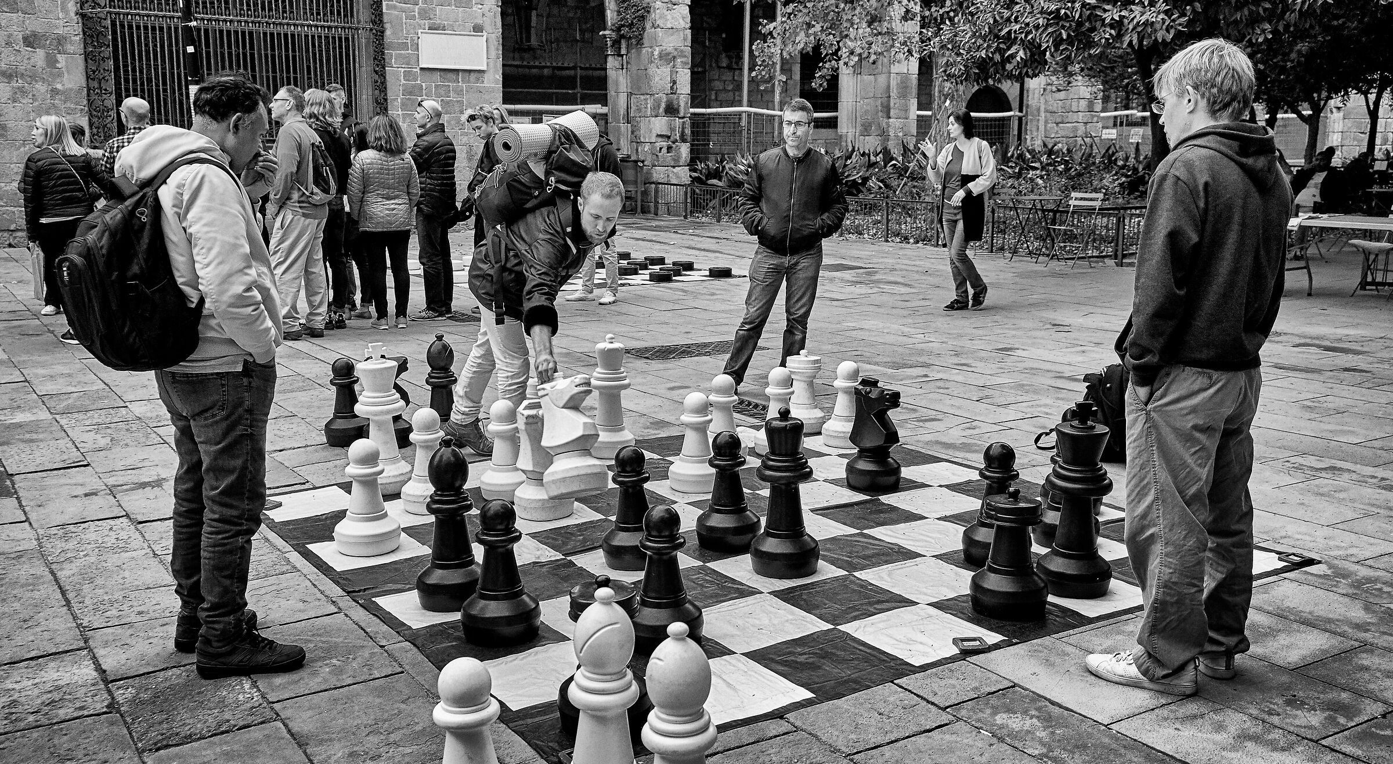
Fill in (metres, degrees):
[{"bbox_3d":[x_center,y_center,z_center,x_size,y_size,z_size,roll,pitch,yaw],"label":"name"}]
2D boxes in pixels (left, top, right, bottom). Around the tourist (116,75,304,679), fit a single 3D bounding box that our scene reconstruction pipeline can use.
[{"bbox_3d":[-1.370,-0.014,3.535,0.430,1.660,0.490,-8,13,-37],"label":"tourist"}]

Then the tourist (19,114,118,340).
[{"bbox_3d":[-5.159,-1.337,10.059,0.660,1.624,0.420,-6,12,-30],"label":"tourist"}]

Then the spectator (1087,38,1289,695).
[{"bbox_3d":[1.333,-0.033,3.326,0.400,1.730,0.500,9,14,40],"label":"spectator"}]

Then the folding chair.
[{"bbox_3d":[4.269,-1.722,13.941,0.430,0.820,0.470,9,14,39],"label":"folding chair"}]

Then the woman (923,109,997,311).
[{"bbox_3d":[2.297,-1.489,10.706,0.430,1.690,0.500,-9,14,-39],"label":"woman"}]

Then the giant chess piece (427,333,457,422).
[{"bbox_3d":[-1.238,0.023,6.032,0.237,0.546,0.237,0,11,0],"label":"giant chess piece"}]

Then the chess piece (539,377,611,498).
[{"bbox_3d":[-0.501,0.207,4.850,0.250,0.480,0.243,-7,3,24],"label":"chess piece"}]

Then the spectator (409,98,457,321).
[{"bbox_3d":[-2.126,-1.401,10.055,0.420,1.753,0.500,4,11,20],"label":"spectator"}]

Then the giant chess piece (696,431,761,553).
[{"bbox_3d":[0.120,0.395,4.581,0.237,0.416,0.237,0,11,0],"label":"giant chess piece"}]

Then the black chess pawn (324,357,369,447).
[{"bbox_3d":[-1.802,0.092,6.364,0.242,0.432,0.242,0,10,0],"label":"black chess pawn"}]

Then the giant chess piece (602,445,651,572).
[{"bbox_3d":[-0.238,0.438,4.452,0.242,0.432,0.242,0,10,0],"label":"giant chess piece"}]

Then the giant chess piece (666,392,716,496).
[{"bbox_3d":[-0.002,0.251,5.335,0.237,0.416,0.237,0,11,0],"label":"giant chess piece"}]

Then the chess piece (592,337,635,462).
[{"bbox_3d":[-0.425,0.062,6.074,0.249,0.586,0.249,0,10,0],"label":"chess piece"}]

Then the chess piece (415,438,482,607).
[{"bbox_3d":[-0.792,0.443,3.987,0.237,0.546,0.237,0,11,0],"label":"chess piece"}]

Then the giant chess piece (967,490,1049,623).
[{"bbox_3d":[1.009,0.526,3.954,0.245,0.412,0.245,0,11,0],"label":"giant chess piece"}]

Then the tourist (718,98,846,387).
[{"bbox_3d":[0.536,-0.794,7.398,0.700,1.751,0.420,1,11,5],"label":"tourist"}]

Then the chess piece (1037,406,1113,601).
[{"bbox_3d":[1.283,0.379,4.163,0.249,0.640,0.249,0,10,0],"label":"chess piece"}]

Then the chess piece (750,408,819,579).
[{"bbox_3d":[0.314,0.371,4.326,0.245,0.583,0.245,0,11,0],"label":"chess piece"}]

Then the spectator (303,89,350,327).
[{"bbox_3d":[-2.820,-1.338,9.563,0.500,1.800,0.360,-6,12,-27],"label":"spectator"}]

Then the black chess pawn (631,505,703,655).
[{"bbox_3d":[-0.101,0.572,3.716,0.242,0.432,0.242,0,10,0],"label":"black chess pawn"}]

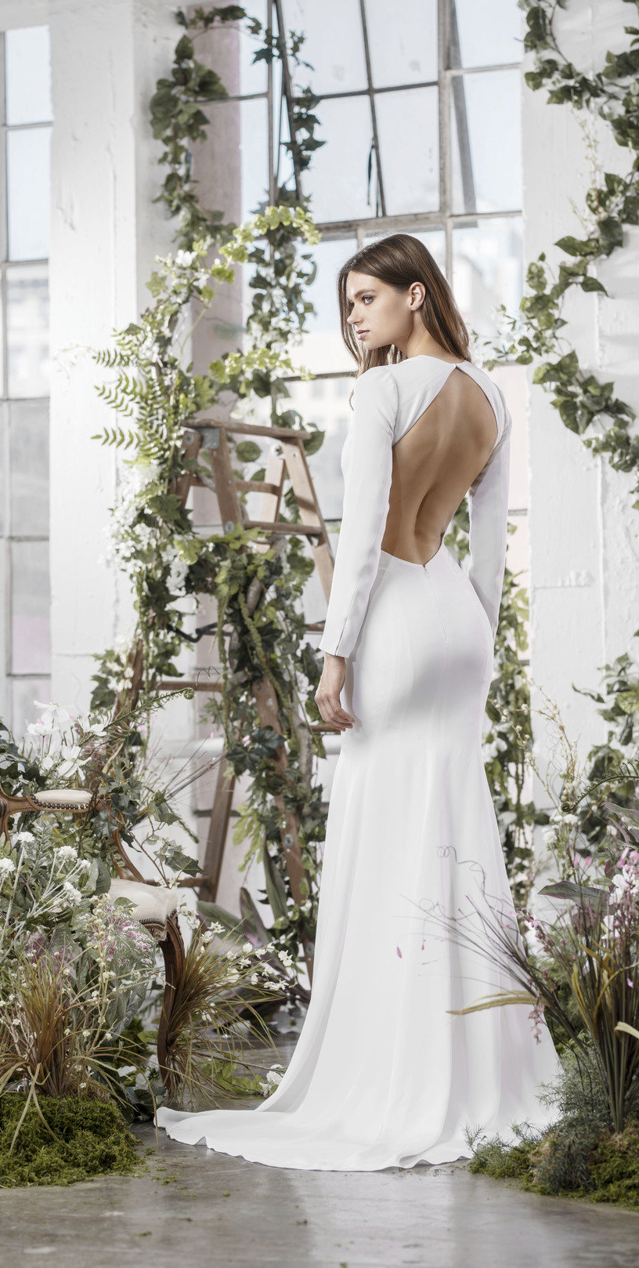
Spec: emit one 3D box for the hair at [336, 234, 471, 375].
[{"bbox_3d":[0.174,-0.655,6.180,0.265,0.310,0.215,-6,1,-21],"label":"hair"}]

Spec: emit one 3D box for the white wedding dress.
[{"bbox_3d":[0.085,0.215,6.020,0.800,1.580,0.880,0,-2,-12],"label":"white wedding dress"}]

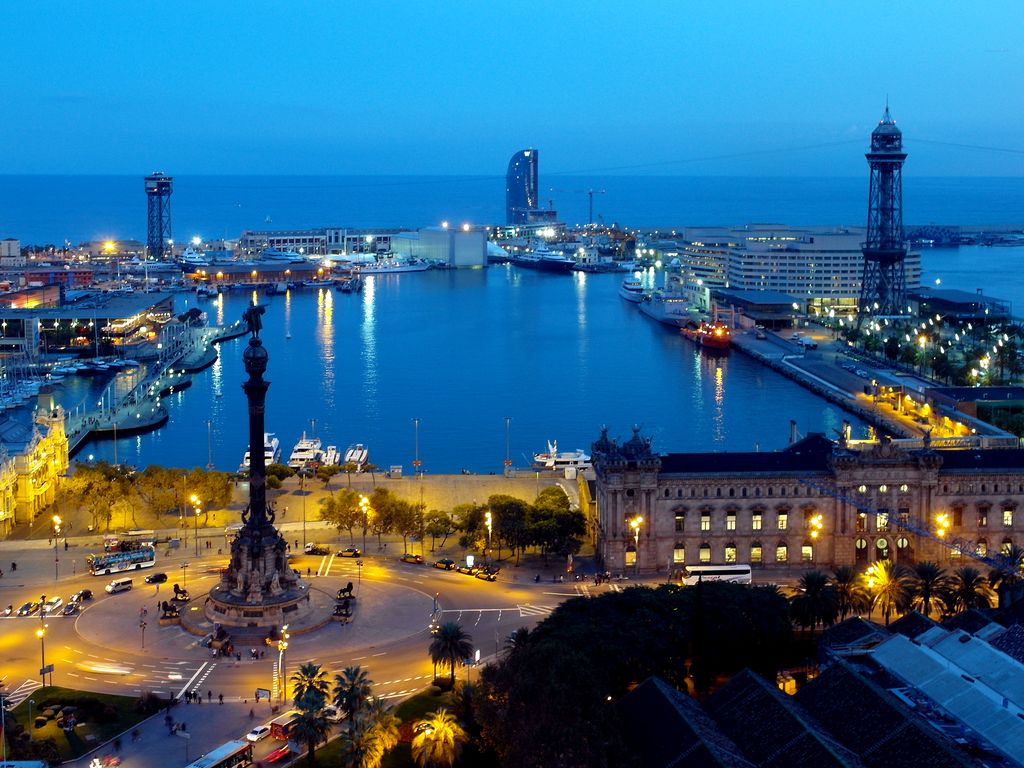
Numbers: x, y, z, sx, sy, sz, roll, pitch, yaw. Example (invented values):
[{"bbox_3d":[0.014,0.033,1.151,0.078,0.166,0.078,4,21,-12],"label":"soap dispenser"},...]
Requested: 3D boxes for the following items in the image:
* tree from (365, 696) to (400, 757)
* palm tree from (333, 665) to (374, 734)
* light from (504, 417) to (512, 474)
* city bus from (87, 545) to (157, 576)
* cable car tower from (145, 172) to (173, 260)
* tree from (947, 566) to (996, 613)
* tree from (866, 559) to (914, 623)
[{"bbox_3d":[-18.686,49.250,177.074,5.713,9.752,5.713,0,10,0],"label":"tree"},{"bbox_3d":[-23.689,47.137,184.125,6.205,11.524,6.205,0,10,0],"label":"palm tree"},{"bbox_3d":[-1.084,17.590,351.839,1.674,16.844,2.167,0,10,0],"label":"light"},{"bbox_3d":[-82.407,37.188,263.467,12.214,4.236,2.561,-6,12,-32],"label":"city bus"},{"bbox_3d":[-327.390,-153.620,1145.710,18.500,81.130,18.500,8,13,38],"label":"cable car tower"},{"bbox_3d":[80.230,37.260,218.120,8.200,10.800,8.200,4,10,20],"label":"tree"},{"bbox_3d":[68.930,38.460,226.260,8.600,13.520,8.600,0,10,0],"label":"tree"}]

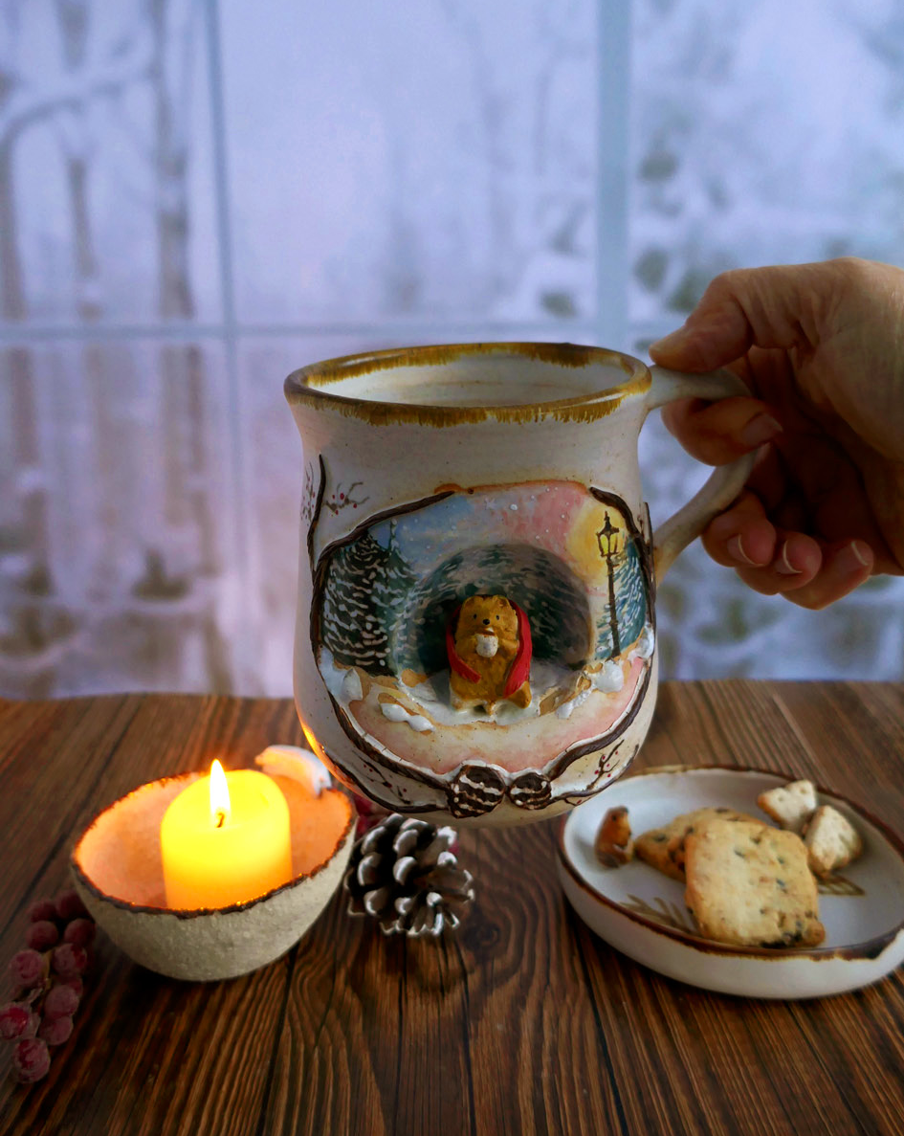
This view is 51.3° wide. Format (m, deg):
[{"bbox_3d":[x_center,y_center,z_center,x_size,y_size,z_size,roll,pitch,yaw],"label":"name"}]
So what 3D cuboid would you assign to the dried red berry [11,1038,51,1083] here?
[{"bbox_3d":[-0.131,0.153,0.292,0.012,0.012,0.012,-1,16,0],"label":"dried red berry"}]

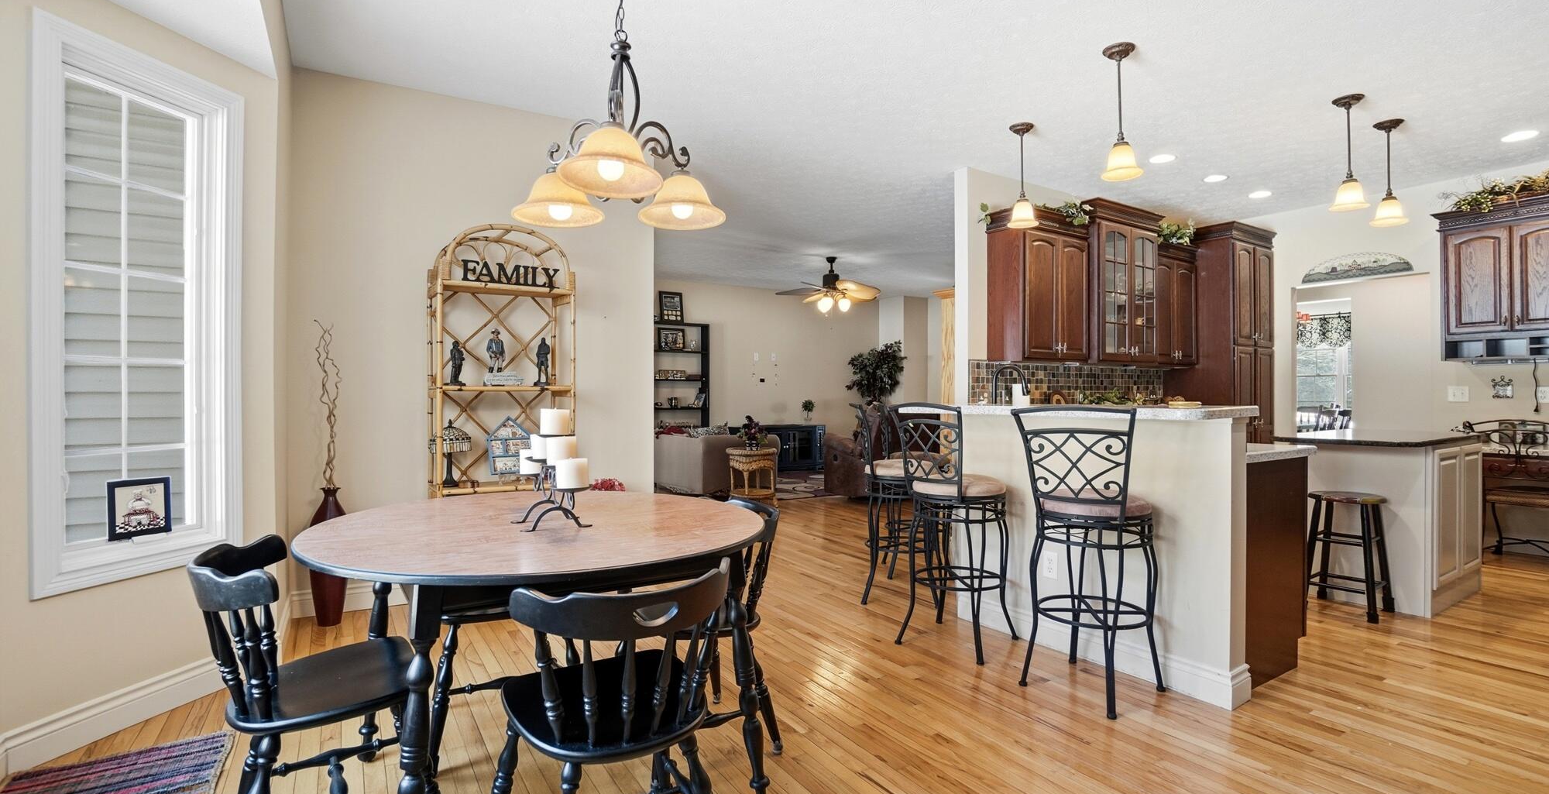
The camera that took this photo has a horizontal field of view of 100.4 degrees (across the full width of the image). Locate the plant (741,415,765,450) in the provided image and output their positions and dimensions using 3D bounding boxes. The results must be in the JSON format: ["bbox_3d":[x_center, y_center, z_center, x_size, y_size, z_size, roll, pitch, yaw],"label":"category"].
[{"bbox_3d":[-0.210,0.354,6.400,0.260,0.350,0.250,0,0,0],"label":"plant"}]

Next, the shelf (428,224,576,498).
[{"bbox_3d":[-1.518,0.090,3.590,0.690,2.030,0.350,0,0,-32],"label":"shelf"}]

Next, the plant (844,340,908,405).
[{"bbox_3d":[1.540,0.130,9.850,0.900,1.950,0.880,0,0,-32],"label":"plant"}]

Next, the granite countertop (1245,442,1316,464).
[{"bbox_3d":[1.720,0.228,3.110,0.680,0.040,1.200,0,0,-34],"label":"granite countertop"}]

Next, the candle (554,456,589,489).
[{"bbox_3d":[-0.527,0.196,1.680,0.081,0.077,0.081,0,0,-34],"label":"candle"}]

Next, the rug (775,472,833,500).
[{"bbox_3d":[0.290,1.098,8.300,2.700,0.015,2.200,0,0,-32],"label":"rug"}]

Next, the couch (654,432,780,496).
[{"bbox_3d":[-0.770,0.755,8.000,1.000,0.700,1.600,0,0,-32],"label":"couch"}]

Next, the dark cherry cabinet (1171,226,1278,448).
[{"bbox_3d":[4.010,-0.165,5.810,0.780,2.540,0.630,0,0,-32],"label":"dark cherry cabinet"}]

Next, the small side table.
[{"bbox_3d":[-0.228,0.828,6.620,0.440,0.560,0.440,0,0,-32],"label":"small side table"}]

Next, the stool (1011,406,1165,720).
[{"bbox_3d":[1.178,0.568,2.430,0.460,1.075,0.540,0,0,38],"label":"stool"}]

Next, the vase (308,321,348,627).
[{"bbox_3d":[-2.207,0.370,3.190,0.160,1.490,0.160,0,0,-35],"label":"vase"}]

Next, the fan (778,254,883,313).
[{"bbox_3d":[0.660,-1.318,7.590,1.250,0.660,1.250,0,0,-32],"label":"fan"}]

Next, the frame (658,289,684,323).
[{"bbox_3d":[-1.376,-1.206,8.630,0.325,0.430,0.040,0,-8,-34],"label":"frame"}]

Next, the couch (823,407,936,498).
[{"bbox_3d":[1.560,0.618,7.670,1.700,1.000,0.950,0,0,-34],"label":"couch"}]

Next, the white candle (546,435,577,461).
[{"bbox_3d":[-0.578,0.146,1.760,0.081,0.077,0.081,0,0,-34],"label":"white candle"}]

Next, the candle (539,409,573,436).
[{"bbox_3d":[-0.588,0.067,1.735,0.079,0.073,0.079,0,0,-32],"label":"candle"}]

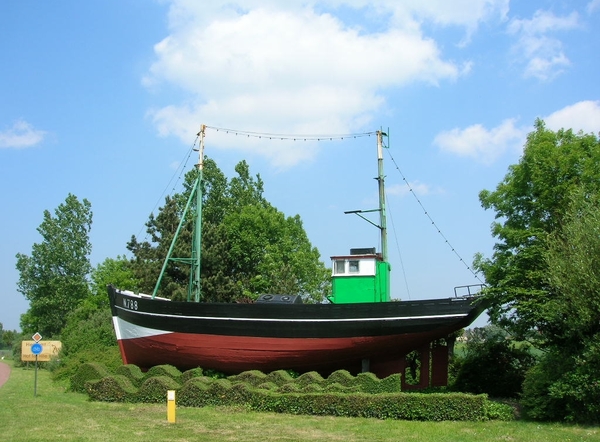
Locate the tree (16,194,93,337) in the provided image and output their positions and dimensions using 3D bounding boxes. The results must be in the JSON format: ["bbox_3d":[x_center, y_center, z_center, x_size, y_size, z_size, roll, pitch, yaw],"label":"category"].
[{"bbox_3d":[-17.566,4.001,42.019,5.300,11.800,5.300,0,-11,0],"label":"tree"}]

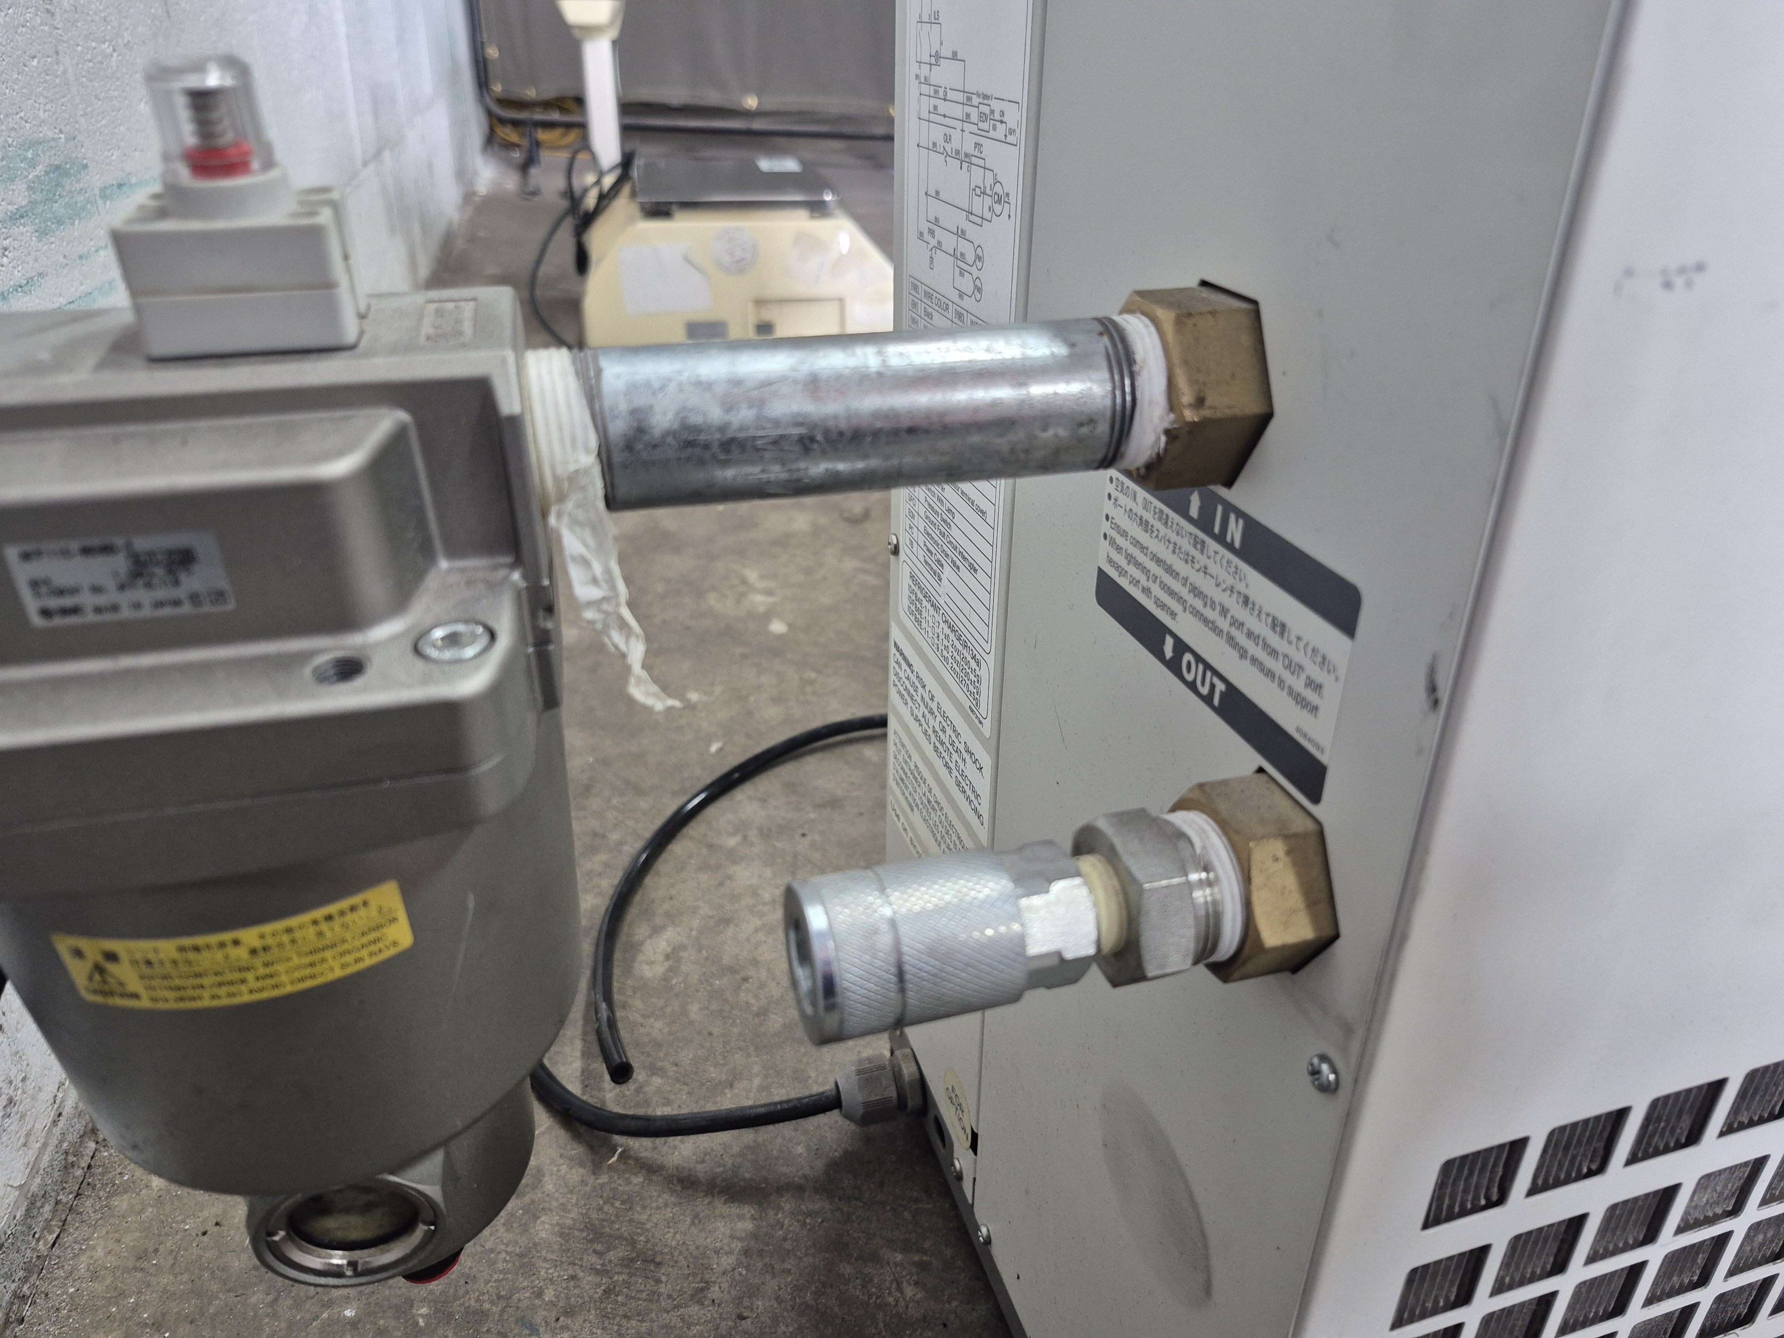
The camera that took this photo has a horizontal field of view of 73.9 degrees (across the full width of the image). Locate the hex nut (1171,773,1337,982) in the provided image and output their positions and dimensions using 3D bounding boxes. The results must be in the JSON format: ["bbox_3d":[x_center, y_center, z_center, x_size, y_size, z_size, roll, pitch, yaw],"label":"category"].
[{"bbox_3d":[0.066,0.039,0.223,0.017,0.032,0.037,-7,28,-14],"label":"hex nut"}]

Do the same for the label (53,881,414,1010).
[{"bbox_3d":[-0.095,0.042,0.173,0.045,0.014,0.005,-8,35,-14],"label":"label"}]

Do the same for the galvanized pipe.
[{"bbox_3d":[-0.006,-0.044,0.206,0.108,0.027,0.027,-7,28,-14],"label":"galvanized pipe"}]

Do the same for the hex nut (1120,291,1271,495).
[{"bbox_3d":[0.054,-0.052,0.222,0.018,0.032,0.037,-7,28,-14],"label":"hex nut"}]

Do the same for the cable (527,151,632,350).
[{"bbox_3d":[-0.441,-0.596,1.680,0.150,0.260,0.130,0,29,0],"label":"cable"}]

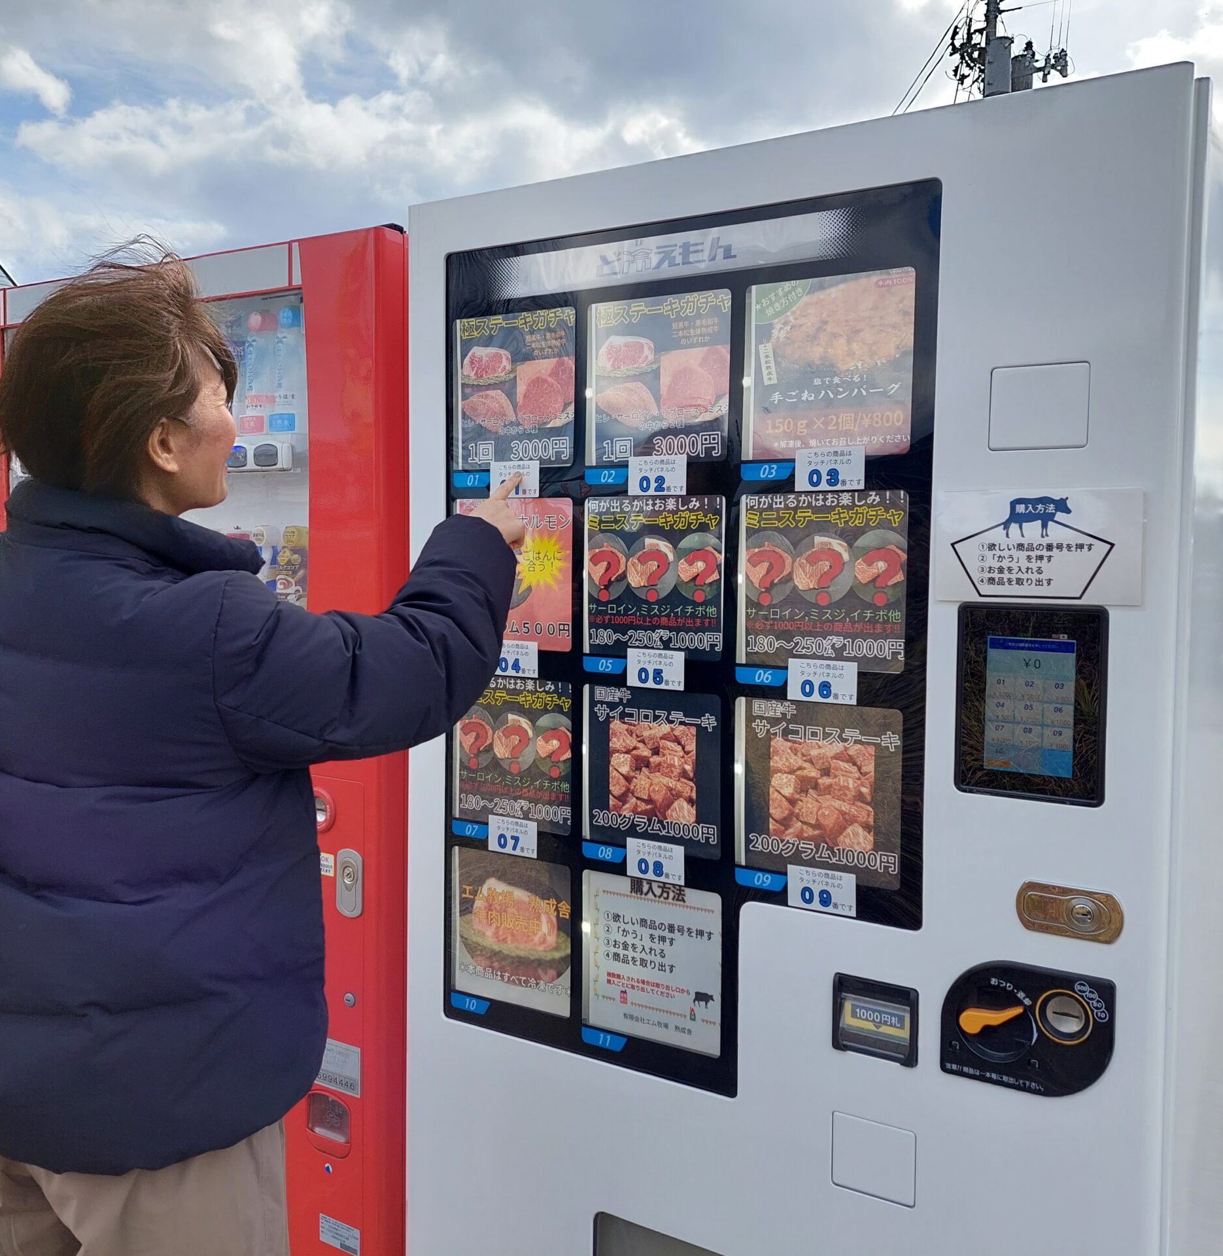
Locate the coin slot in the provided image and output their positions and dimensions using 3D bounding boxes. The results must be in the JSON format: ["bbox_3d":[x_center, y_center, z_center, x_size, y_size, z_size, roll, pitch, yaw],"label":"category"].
[{"bbox_3d":[0.500,0.428,1.278,0.058,0.058,0.015,2,4,30],"label":"coin slot"}]

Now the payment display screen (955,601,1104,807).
[{"bbox_3d":[0.464,0.082,1.285,0.159,0.215,0.020,2,4,30],"label":"payment display screen"}]

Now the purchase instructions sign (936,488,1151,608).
[{"bbox_3d":[0.465,-0.089,1.272,0.215,0.125,0.002,2,4,30],"label":"purchase instructions sign"}]

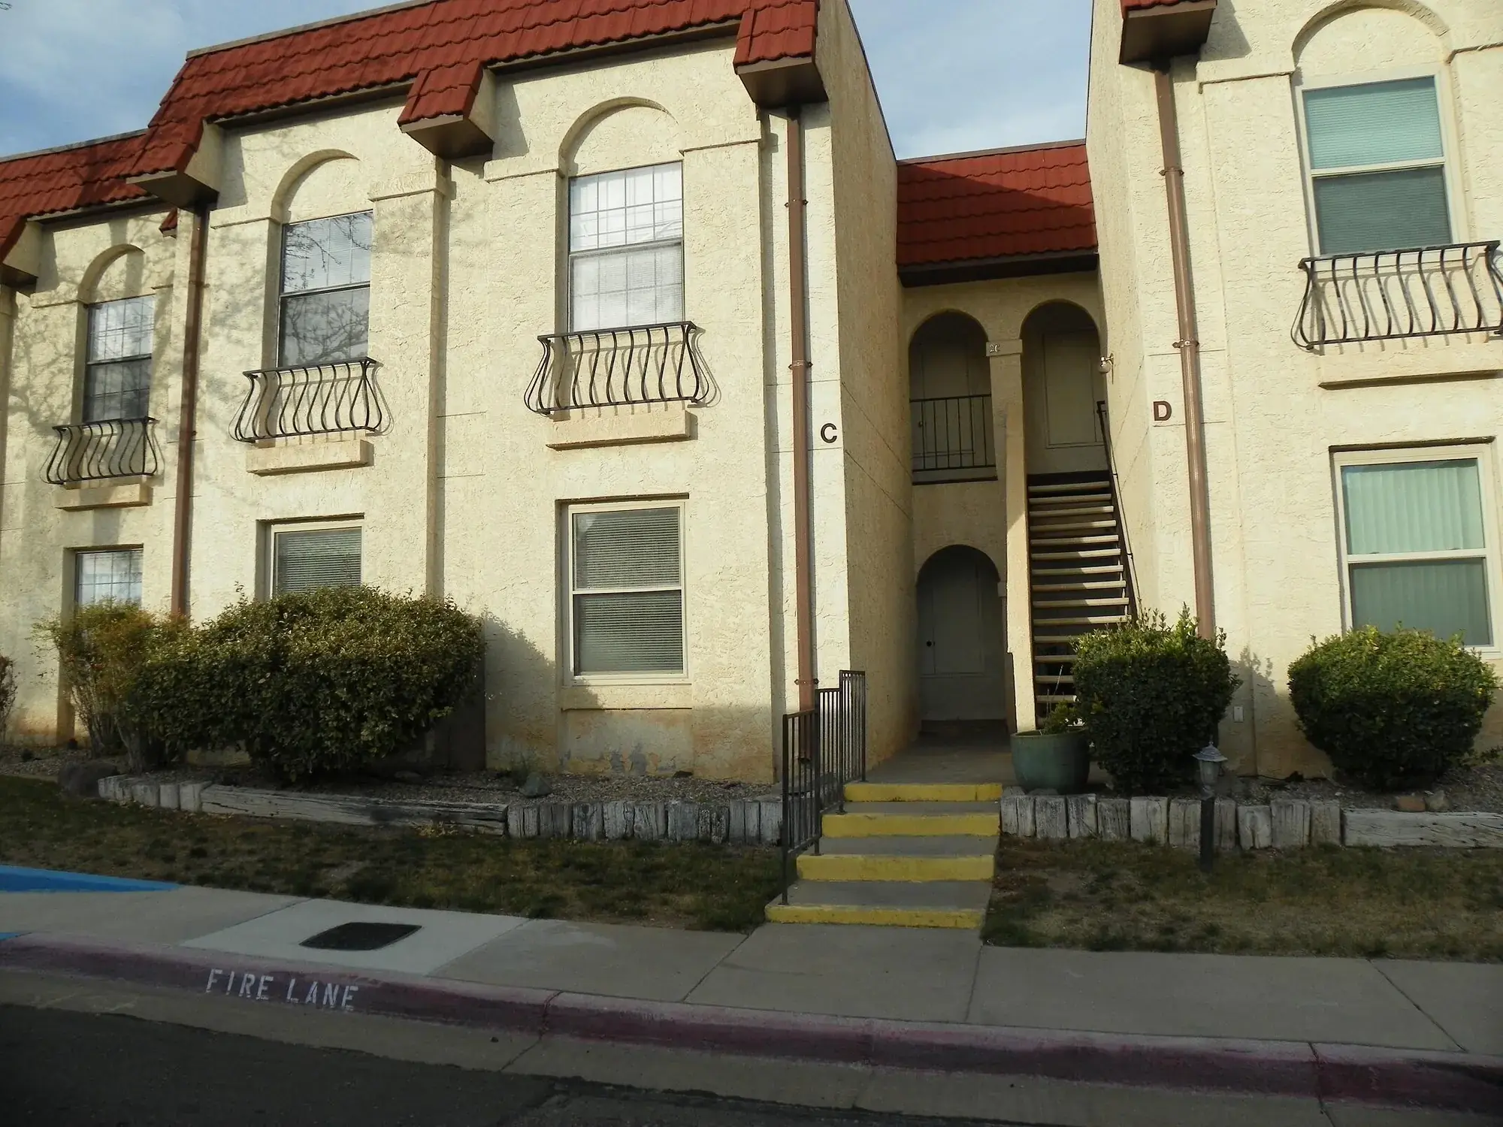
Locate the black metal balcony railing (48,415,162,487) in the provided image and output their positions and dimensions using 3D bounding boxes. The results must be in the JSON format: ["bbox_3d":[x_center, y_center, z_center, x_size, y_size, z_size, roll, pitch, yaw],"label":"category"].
[{"bbox_3d":[-7.252,-1.239,12.621,1.435,0.668,0.370,-3,-6,15],"label":"black metal balcony railing"}]

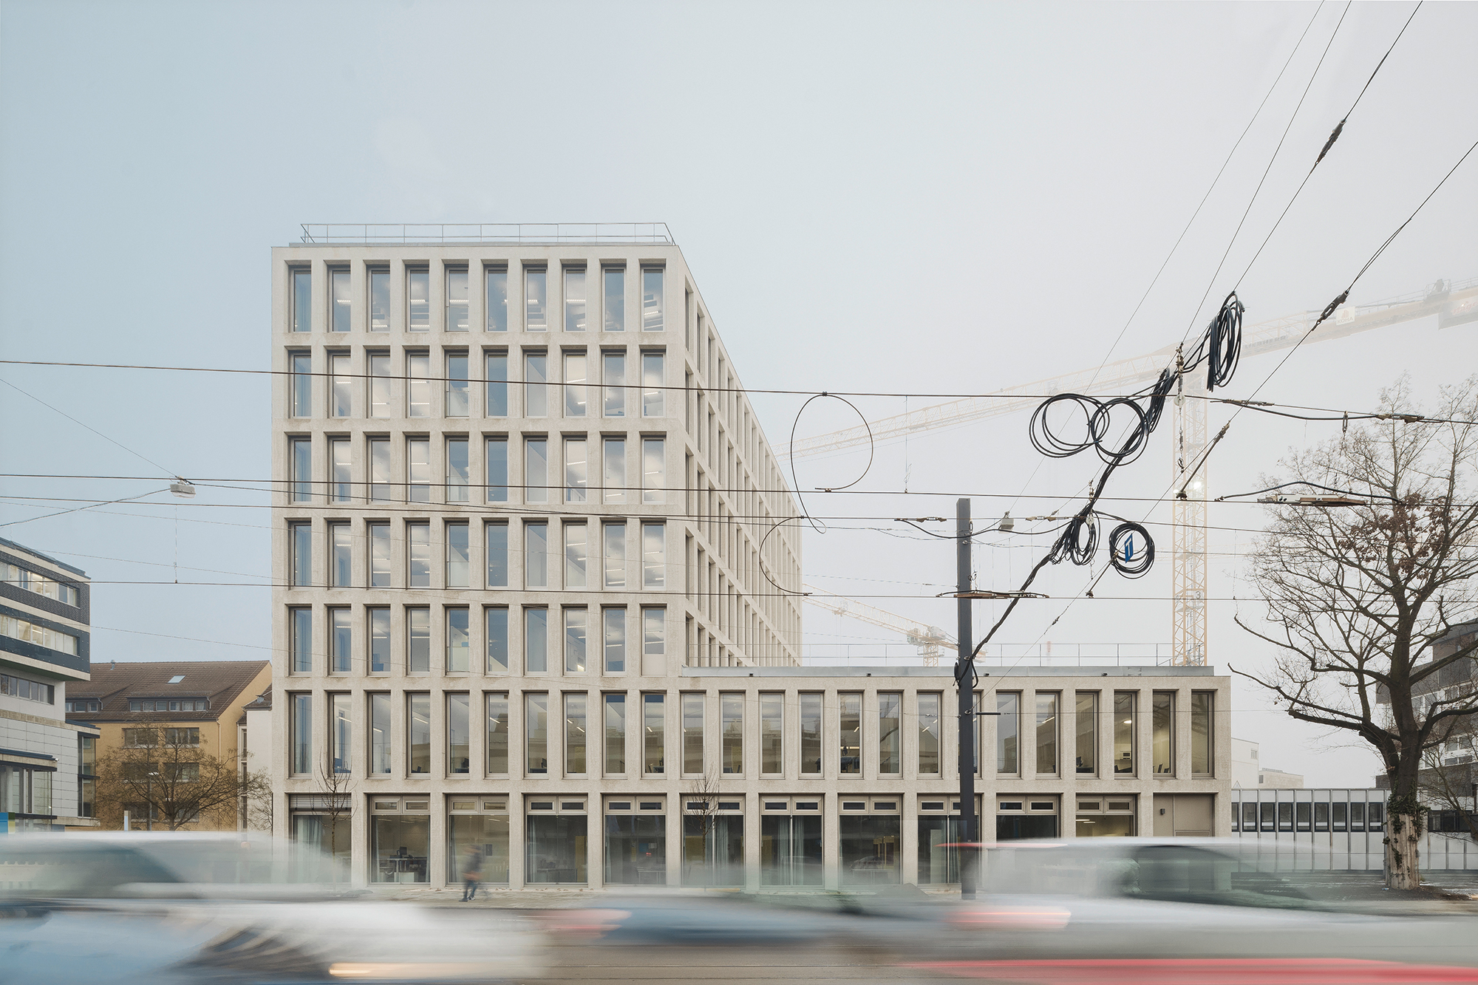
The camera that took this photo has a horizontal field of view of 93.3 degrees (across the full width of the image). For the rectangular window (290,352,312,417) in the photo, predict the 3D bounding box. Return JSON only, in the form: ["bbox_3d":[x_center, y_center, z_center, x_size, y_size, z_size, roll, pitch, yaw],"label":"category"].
[{"bbox_3d":[-18.089,-4.472,28.900,0.970,2.726,0.150,0,0,0],"label":"rectangular window"}]

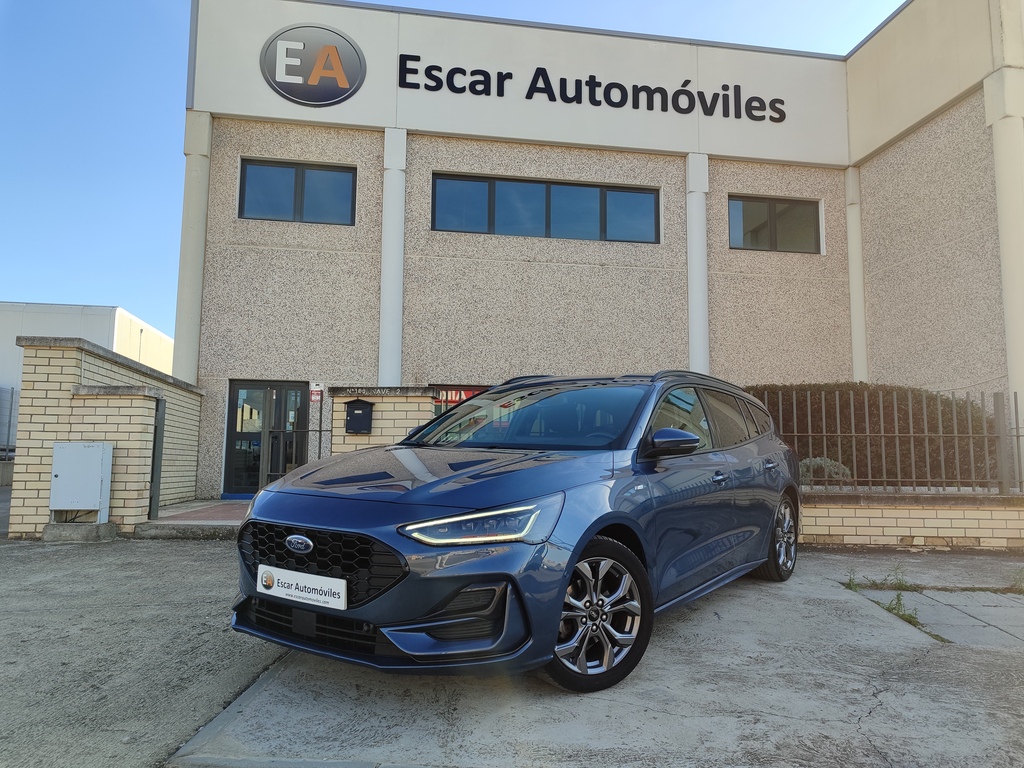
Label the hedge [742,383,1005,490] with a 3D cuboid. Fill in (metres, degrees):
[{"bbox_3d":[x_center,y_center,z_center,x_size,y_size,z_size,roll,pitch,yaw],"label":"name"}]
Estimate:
[{"bbox_3d":[4.244,0.634,8.984,3.150,1.330,1.100,0,-6,7],"label":"hedge"}]

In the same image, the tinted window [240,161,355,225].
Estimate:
[{"bbox_3d":[-3.921,-3.506,13.588,2.057,1.090,0.120,1,-6,-10],"label":"tinted window"}]

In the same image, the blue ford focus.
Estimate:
[{"bbox_3d":[0.527,0.633,4.728,1.870,1.470,4.680,-2,-4,36],"label":"blue ford focus"}]

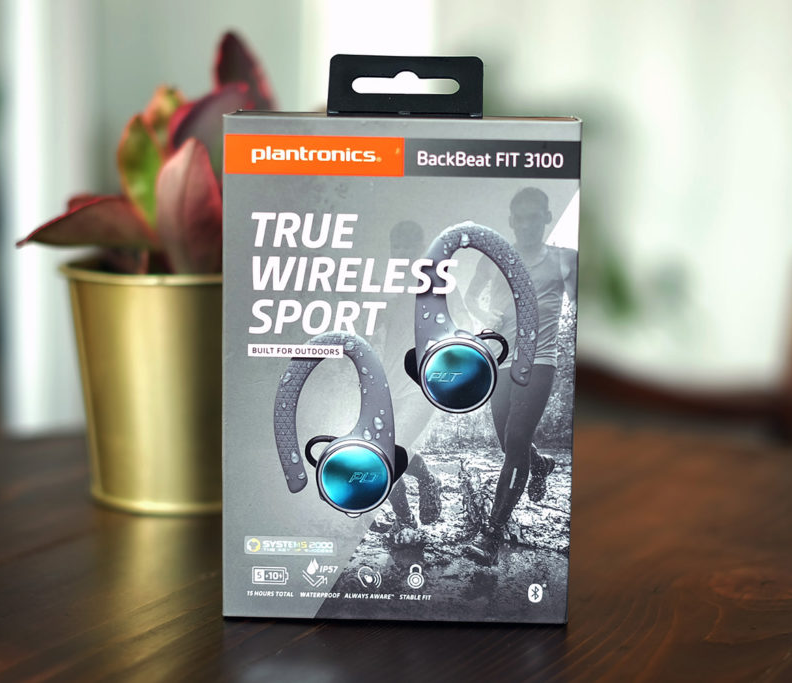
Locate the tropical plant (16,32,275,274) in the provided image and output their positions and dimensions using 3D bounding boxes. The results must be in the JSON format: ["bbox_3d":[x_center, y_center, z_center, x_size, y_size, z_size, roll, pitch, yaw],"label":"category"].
[{"bbox_3d":[-0.092,-0.076,0.606,0.121,0.098,0.113,1,9,0],"label":"tropical plant"}]

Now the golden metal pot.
[{"bbox_3d":[-0.086,0.015,0.620,0.096,0.095,0.096,1,9,0],"label":"golden metal pot"}]

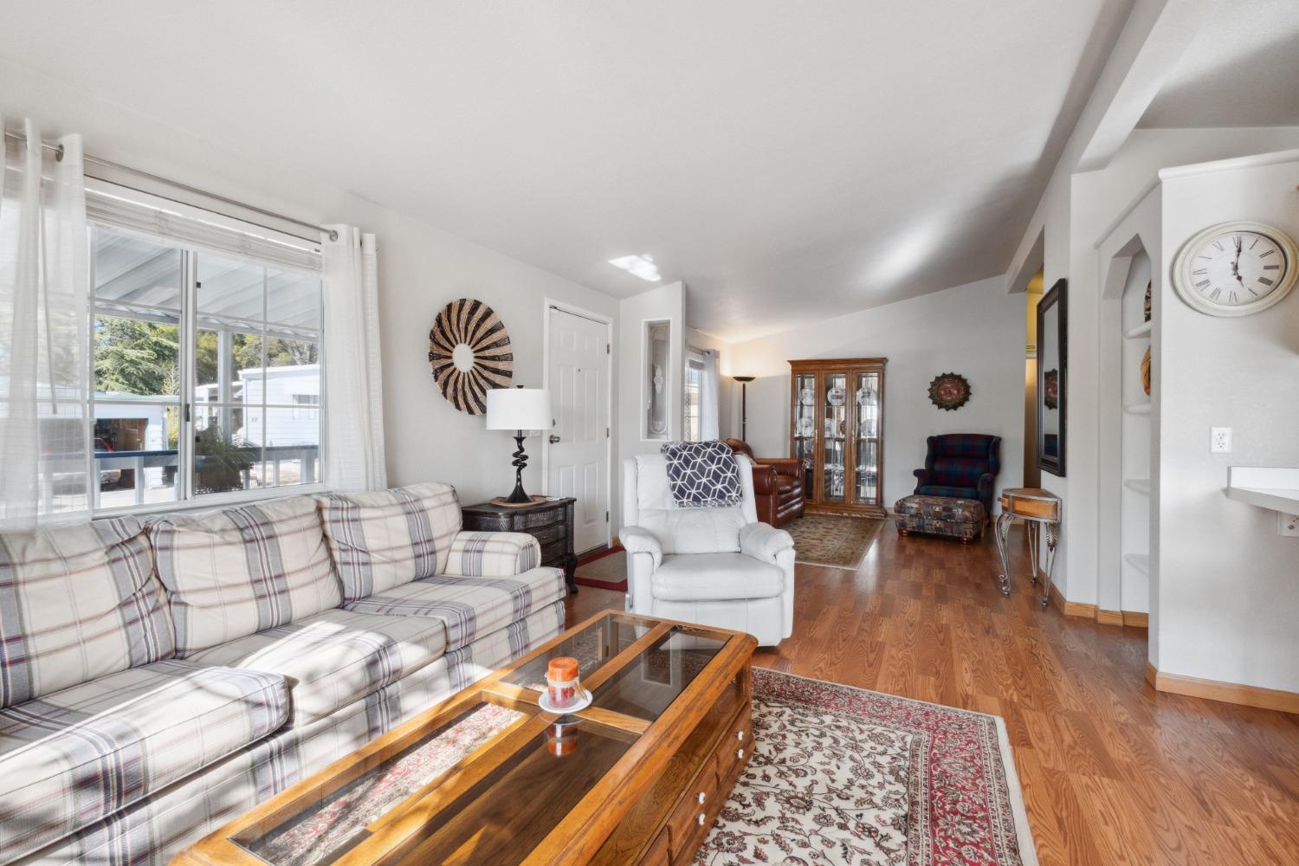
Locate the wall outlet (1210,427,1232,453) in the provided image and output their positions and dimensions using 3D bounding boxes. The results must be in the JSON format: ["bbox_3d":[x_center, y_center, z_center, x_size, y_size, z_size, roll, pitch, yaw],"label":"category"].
[{"bbox_3d":[2.430,0.031,2.299,0.070,0.113,0.010,0,0,27],"label":"wall outlet"}]

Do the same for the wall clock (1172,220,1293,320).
[{"bbox_3d":[2.439,-0.685,2.267,0.395,0.395,0.055,0,0,27],"label":"wall clock"}]

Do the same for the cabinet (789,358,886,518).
[{"bbox_3d":[2.585,0.068,7.472,1.255,2.085,0.380,0,0,27],"label":"cabinet"}]

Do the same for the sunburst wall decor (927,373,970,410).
[{"bbox_3d":[3.869,-0.527,6.983,0.505,0.505,0.045,0,0,27],"label":"sunburst wall decor"}]

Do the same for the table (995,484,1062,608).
[{"bbox_3d":[2.660,0.767,3.810,0.310,0.700,0.600,1,1,29],"label":"table"}]

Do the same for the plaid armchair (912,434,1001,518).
[{"bbox_3d":[3.632,0.571,6.389,0.800,1.100,0.830,1,1,40],"label":"plaid armchair"}]

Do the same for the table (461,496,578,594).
[{"bbox_3d":[-0.835,0.793,3.570,0.410,0.660,0.650,1,1,27],"label":"table"}]

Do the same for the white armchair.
[{"bbox_3d":[0.290,0.639,3.300,0.910,0.980,0.930,0,1,-6],"label":"white armchair"}]

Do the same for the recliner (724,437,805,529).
[{"bbox_3d":[1.240,0.550,6.550,0.960,1.000,0.970,1,1,31],"label":"recliner"}]

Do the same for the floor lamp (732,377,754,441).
[{"bbox_3d":[1.315,0.127,7.480,0.300,1.800,0.300,0,1,10],"label":"floor lamp"}]

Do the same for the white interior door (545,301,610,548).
[{"bbox_3d":[-0.607,0.020,4.750,0.050,2.060,0.905,0,0,27],"label":"white interior door"}]

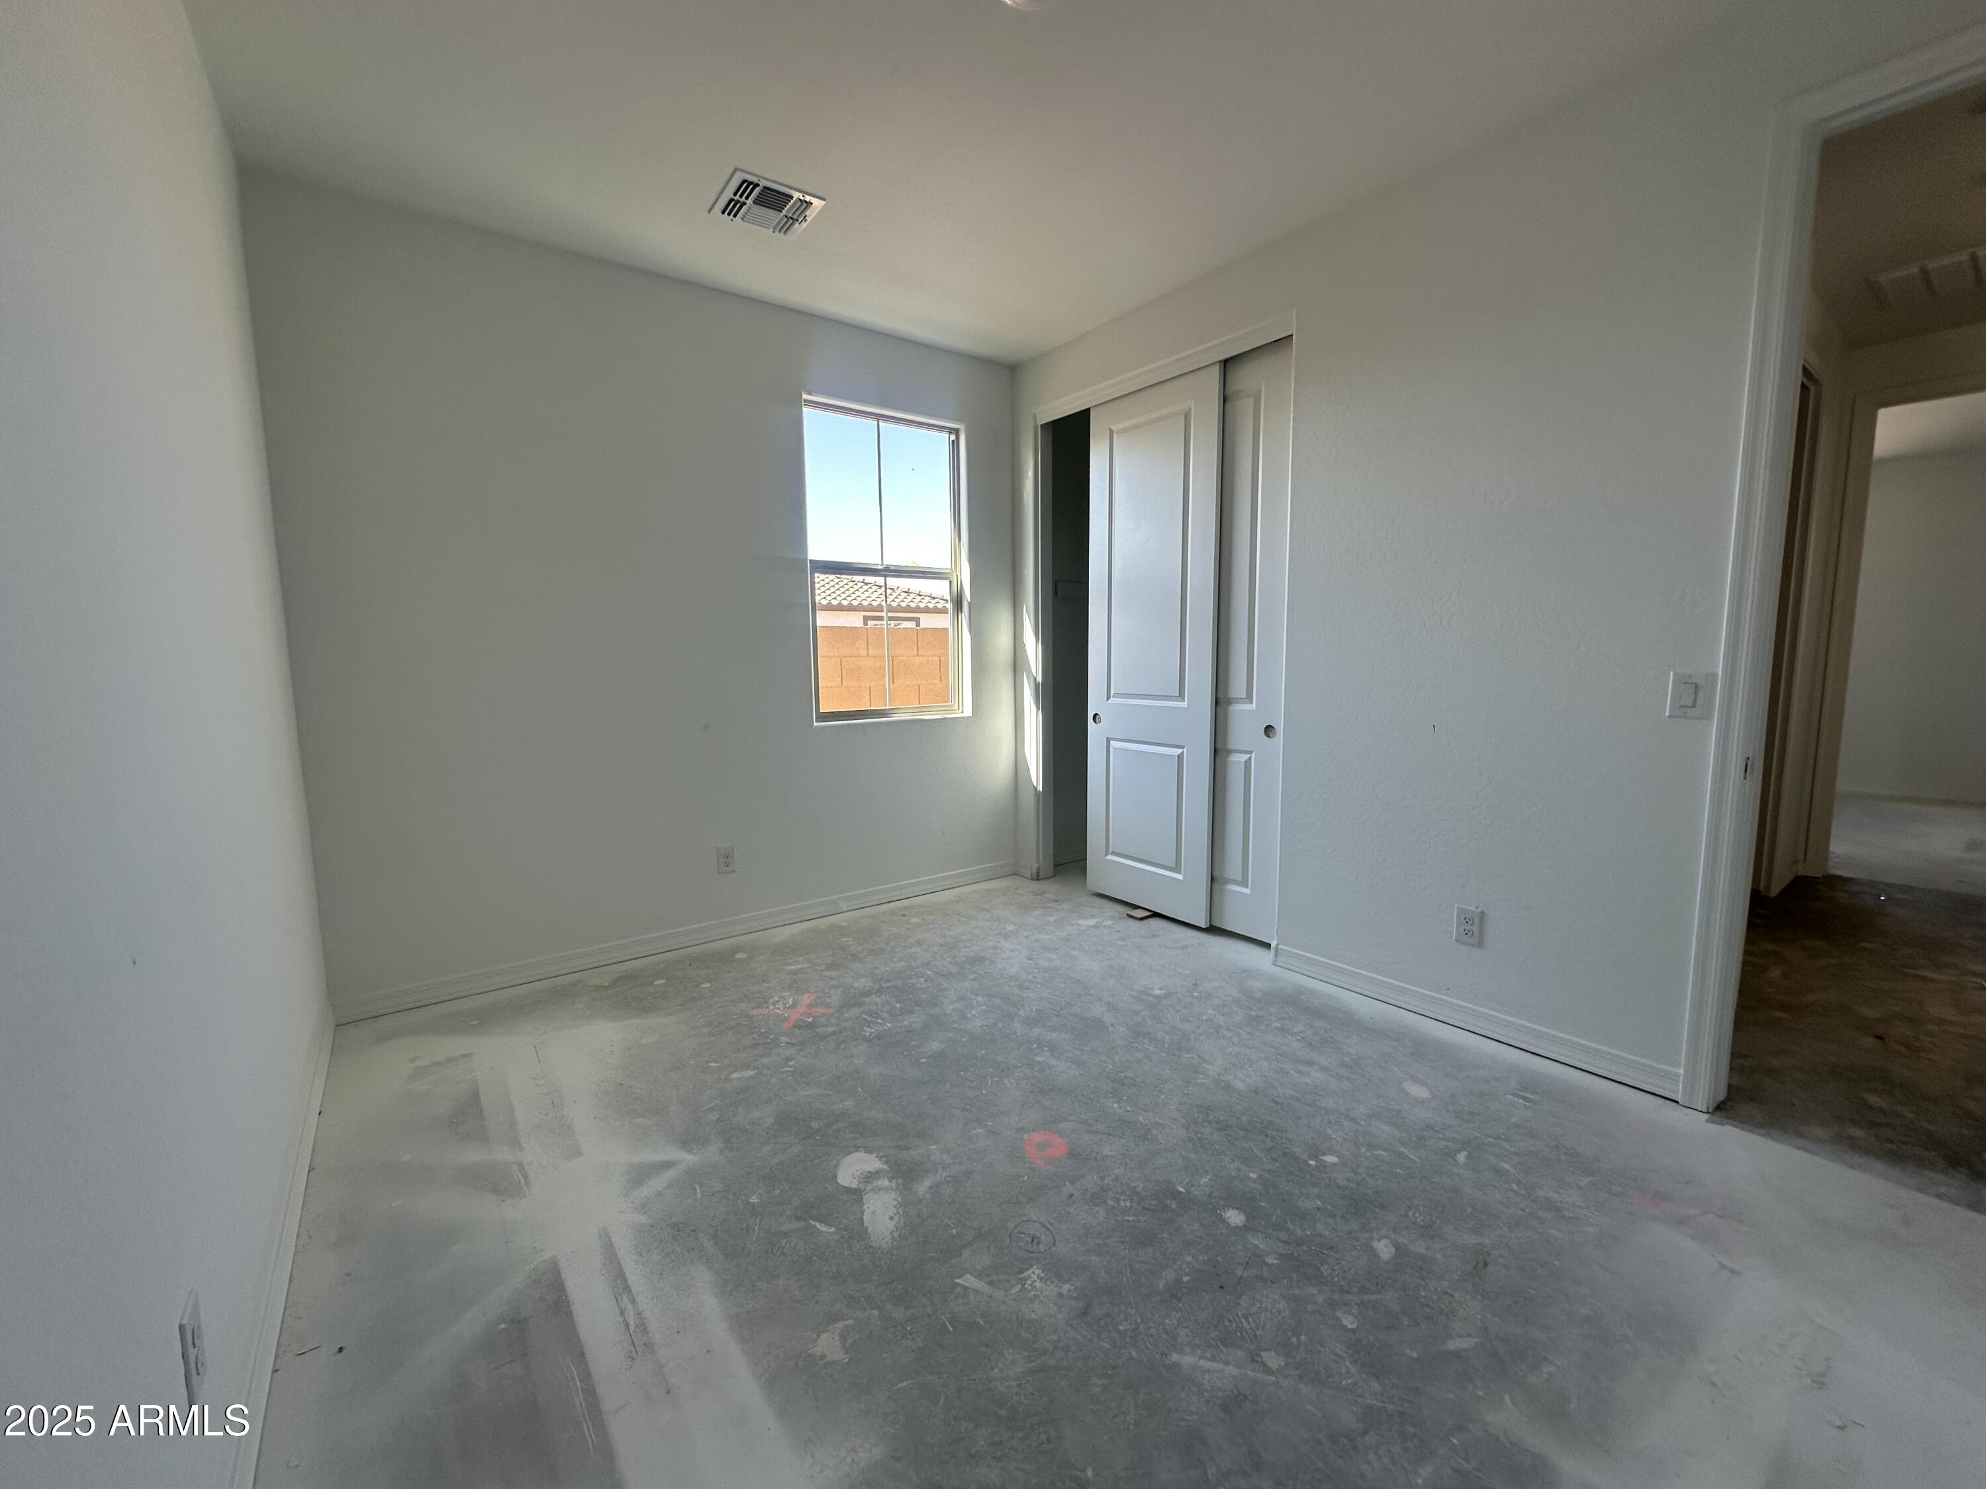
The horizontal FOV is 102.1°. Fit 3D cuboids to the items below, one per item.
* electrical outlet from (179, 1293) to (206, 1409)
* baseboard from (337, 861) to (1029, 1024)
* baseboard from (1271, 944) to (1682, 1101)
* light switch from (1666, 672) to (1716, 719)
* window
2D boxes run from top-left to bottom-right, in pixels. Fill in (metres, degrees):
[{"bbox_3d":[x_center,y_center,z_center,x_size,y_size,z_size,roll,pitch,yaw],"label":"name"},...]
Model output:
[{"bbox_3d":[-1.056,0.796,1.061,0.008,0.118,0.081,-5,8,-36],"label":"electrical outlet"},{"bbox_3d":[-1.079,0.813,3.687,3.024,0.086,0.016,-5,8,-36],"label":"baseboard"},{"bbox_3d":[1.521,0.894,2.726,0.016,0.086,1.274,-5,8,-36],"label":"baseboard"},{"bbox_3d":[1.857,-0.129,2.137,0.008,0.122,0.083,-5,8,-36],"label":"light switch"},{"bbox_3d":[-0.523,-0.864,4.008,0.890,1.480,0.090,-5,8,-36],"label":"window"}]

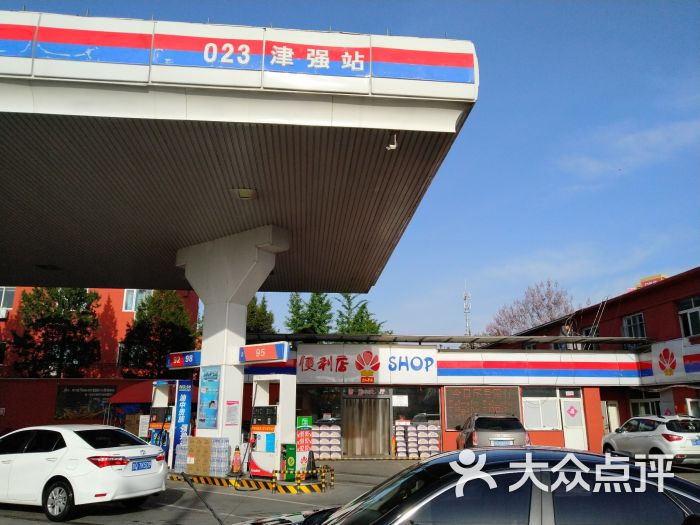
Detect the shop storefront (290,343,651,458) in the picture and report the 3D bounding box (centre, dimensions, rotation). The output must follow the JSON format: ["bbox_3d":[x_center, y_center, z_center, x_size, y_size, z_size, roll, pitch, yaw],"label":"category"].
[{"bbox_3d":[4.617,5.830,22.703,13.918,4.306,3.200,1,-16,-2],"label":"shop storefront"}]

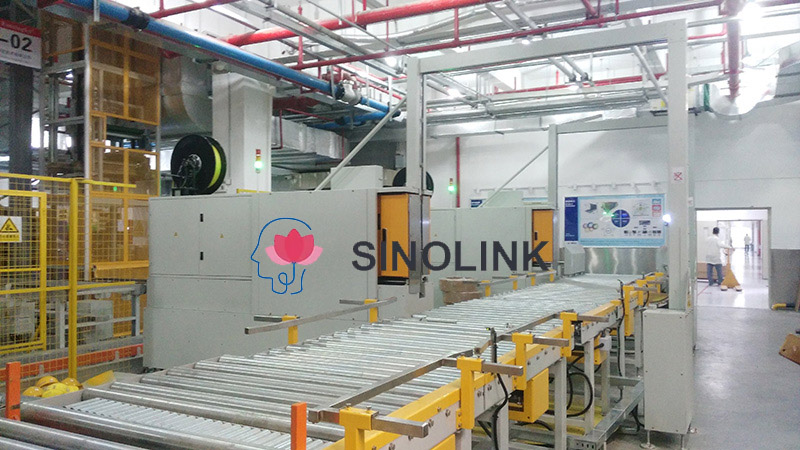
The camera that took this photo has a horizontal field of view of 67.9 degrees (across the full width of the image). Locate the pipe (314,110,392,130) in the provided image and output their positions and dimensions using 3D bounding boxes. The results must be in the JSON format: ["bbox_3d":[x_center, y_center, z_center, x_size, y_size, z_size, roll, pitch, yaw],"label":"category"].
[{"bbox_3d":[-1.131,-2.405,13.600,2.100,0.160,0.160,-1,-1,29],"label":"pipe"}]

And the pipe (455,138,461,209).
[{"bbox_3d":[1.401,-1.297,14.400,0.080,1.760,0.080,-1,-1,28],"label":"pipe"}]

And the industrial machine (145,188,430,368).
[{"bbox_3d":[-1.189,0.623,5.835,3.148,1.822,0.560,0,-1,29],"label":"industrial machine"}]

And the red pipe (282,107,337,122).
[{"bbox_3d":[-1.940,-2.429,13.200,0.060,0.060,1.930,-1,-1,28],"label":"red pipe"}]

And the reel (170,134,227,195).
[{"bbox_3d":[-2.267,-0.677,6.700,0.650,0.670,0.250,-1,-1,28],"label":"reel"}]

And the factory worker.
[{"bbox_3d":[9.208,0.927,17.200,0.620,1.700,0.480,-1,-2,31],"label":"factory worker"}]

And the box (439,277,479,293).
[{"bbox_3d":[0.675,0.687,6.800,0.400,0.150,0.280,-1,-1,28],"label":"box"}]

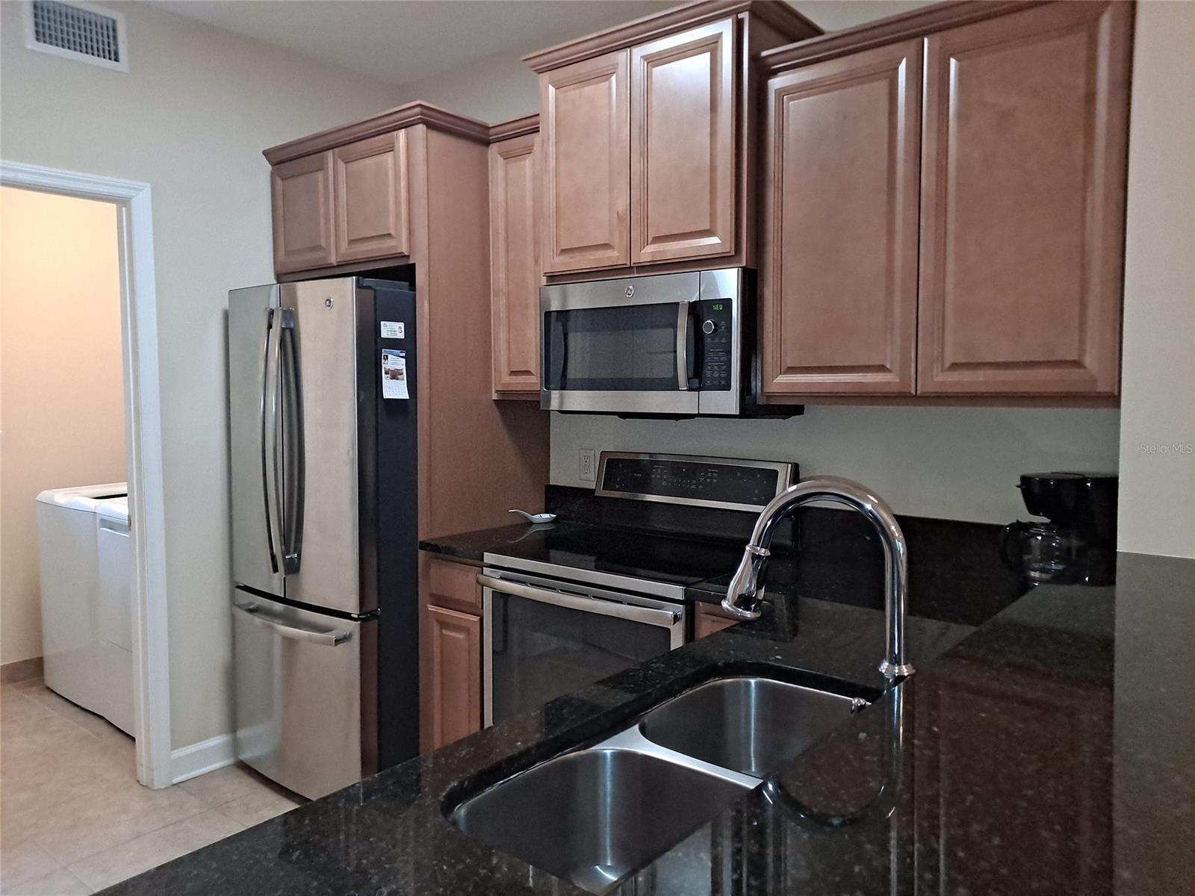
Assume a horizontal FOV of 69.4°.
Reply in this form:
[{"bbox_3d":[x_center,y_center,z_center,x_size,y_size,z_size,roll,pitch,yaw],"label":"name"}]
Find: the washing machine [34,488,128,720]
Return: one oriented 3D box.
[{"bbox_3d":[-2.183,0.639,4.225,0.680,1.020,0.690,3,5,38],"label":"washing machine"}]

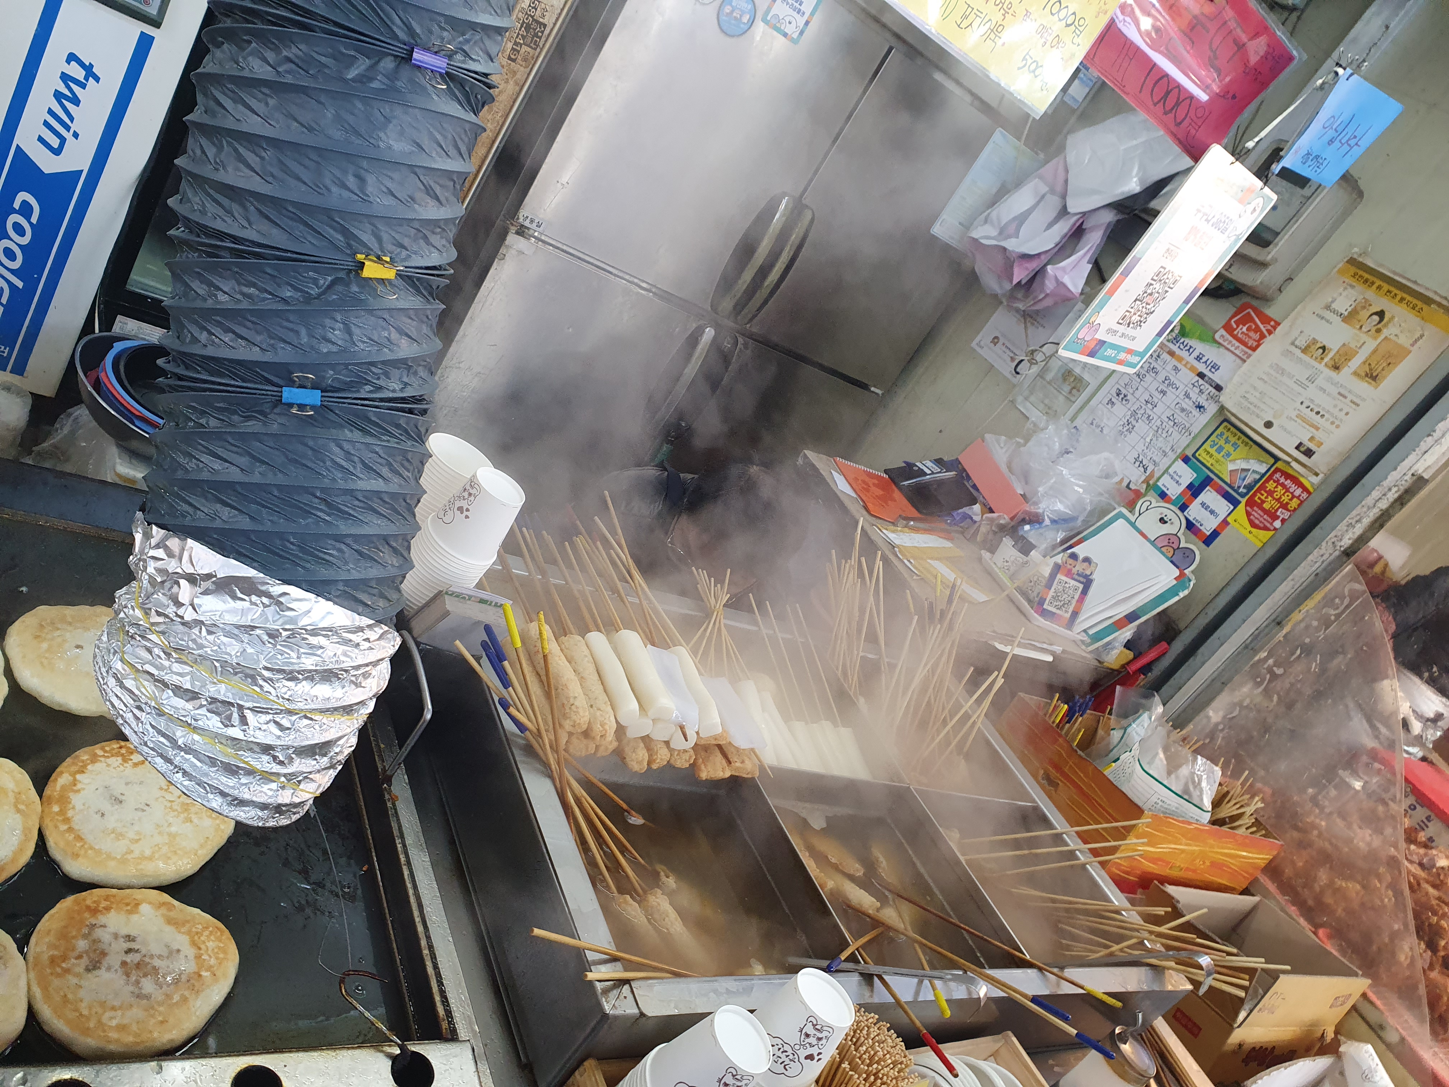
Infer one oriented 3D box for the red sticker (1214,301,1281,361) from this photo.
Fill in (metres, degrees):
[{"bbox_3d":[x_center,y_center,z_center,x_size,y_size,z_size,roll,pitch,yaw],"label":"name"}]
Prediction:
[{"bbox_3d":[1.072,-0.431,2.228,0.008,0.100,0.116,17,28,-37],"label":"red sticker"}]

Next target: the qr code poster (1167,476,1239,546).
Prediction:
[{"bbox_3d":[0.981,-0.065,2.202,0.008,0.110,0.108,17,28,-37],"label":"qr code poster"}]

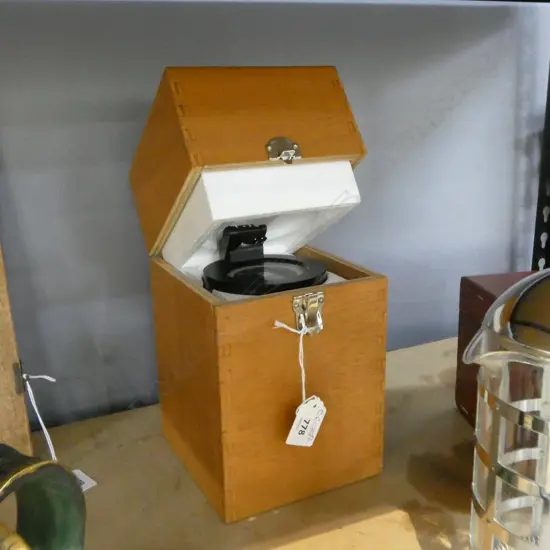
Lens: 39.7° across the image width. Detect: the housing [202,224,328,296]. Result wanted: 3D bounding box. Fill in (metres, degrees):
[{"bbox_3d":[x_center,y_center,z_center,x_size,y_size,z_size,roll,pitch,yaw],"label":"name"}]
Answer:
[{"bbox_3d":[-0.008,-0.012,0.743,0.119,0.050,0.124,-1,16,0],"label":"housing"}]

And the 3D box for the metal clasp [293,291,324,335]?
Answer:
[{"bbox_3d":[0.031,0.035,0.664,0.029,0.038,0.010,-9,18,-24],"label":"metal clasp"}]

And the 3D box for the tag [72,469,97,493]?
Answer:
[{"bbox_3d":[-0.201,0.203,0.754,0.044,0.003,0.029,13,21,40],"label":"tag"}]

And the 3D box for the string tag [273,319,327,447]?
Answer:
[{"bbox_3d":[0.025,0.099,0.679,0.050,0.123,0.010,-9,18,-24],"label":"string tag"}]

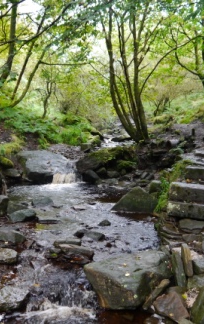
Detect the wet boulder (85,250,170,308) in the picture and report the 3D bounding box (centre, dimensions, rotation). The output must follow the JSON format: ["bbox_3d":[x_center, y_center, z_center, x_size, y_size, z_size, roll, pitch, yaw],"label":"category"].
[{"bbox_3d":[0.282,1.186,3.620,0.830,0.430,0.550,1,5,10],"label":"wet boulder"}]

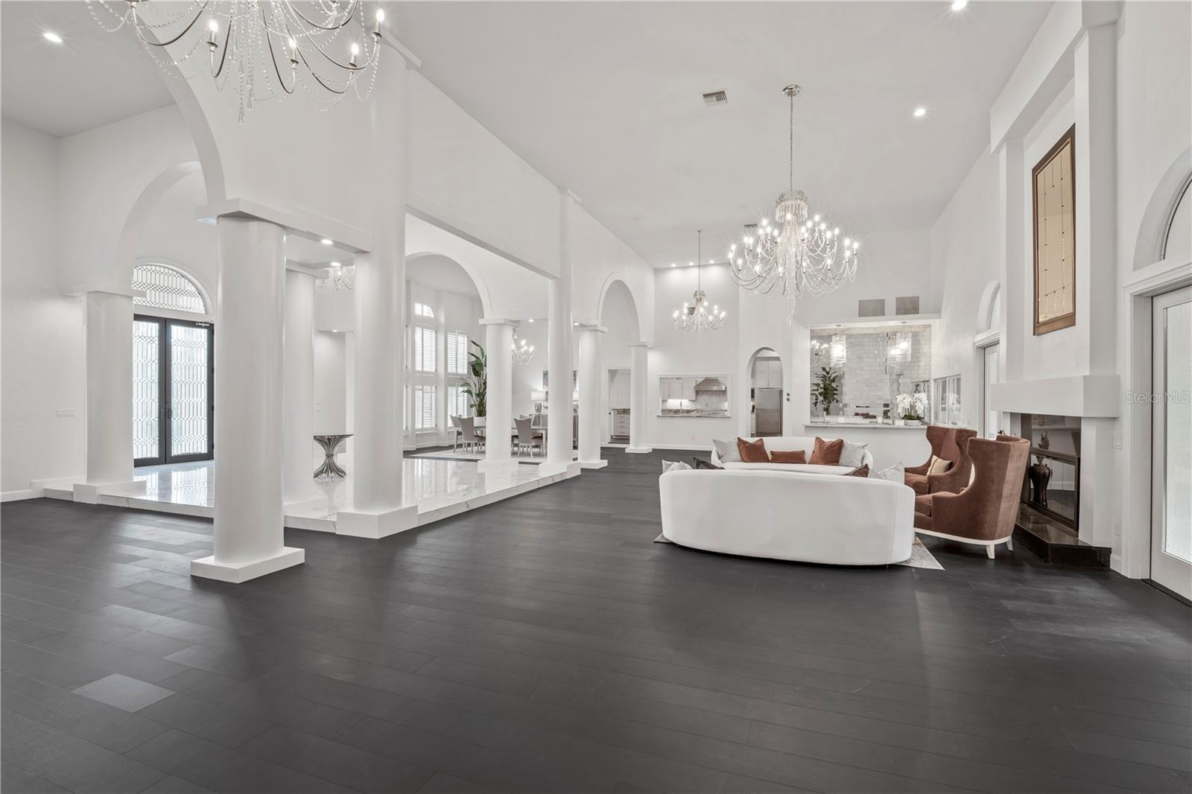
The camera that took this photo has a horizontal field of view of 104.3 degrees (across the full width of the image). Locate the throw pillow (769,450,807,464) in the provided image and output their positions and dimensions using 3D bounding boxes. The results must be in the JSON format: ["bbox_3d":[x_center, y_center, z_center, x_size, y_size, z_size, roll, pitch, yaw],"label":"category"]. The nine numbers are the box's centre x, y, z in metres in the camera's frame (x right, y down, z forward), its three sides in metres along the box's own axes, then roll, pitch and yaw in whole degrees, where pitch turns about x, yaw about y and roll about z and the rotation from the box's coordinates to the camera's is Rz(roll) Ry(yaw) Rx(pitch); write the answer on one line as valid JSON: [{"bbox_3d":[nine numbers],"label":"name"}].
[{"bbox_3d":[3.060,0.955,7.400,0.600,0.240,0.140,0,-15,23],"label":"throw pillow"}]

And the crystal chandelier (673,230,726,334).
[{"bbox_3d":[2.290,-2.550,10.260,1.200,2.290,1.200,0,0,22],"label":"crystal chandelier"}]

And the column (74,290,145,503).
[{"bbox_3d":[-6.970,-0.010,6.650,0.580,2.970,0.560,0,0,22],"label":"column"}]

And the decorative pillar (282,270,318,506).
[{"bbox_3d":[-3.749,-0.066,5.695,0.550,2.900,0.550,0,0,24],"label":"decorative pillar"}]

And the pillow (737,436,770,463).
[{"bbox_3d":[2.698,0.899,7.920,0.470,0.450,0.190,-1,-15,10],"label":"pillow"}]

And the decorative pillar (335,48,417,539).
[{"bbox_3d":[-2.407,-1.160,5.119,0.560,5.260,0.560,0,0,22],"label":"decorative pillar"}]

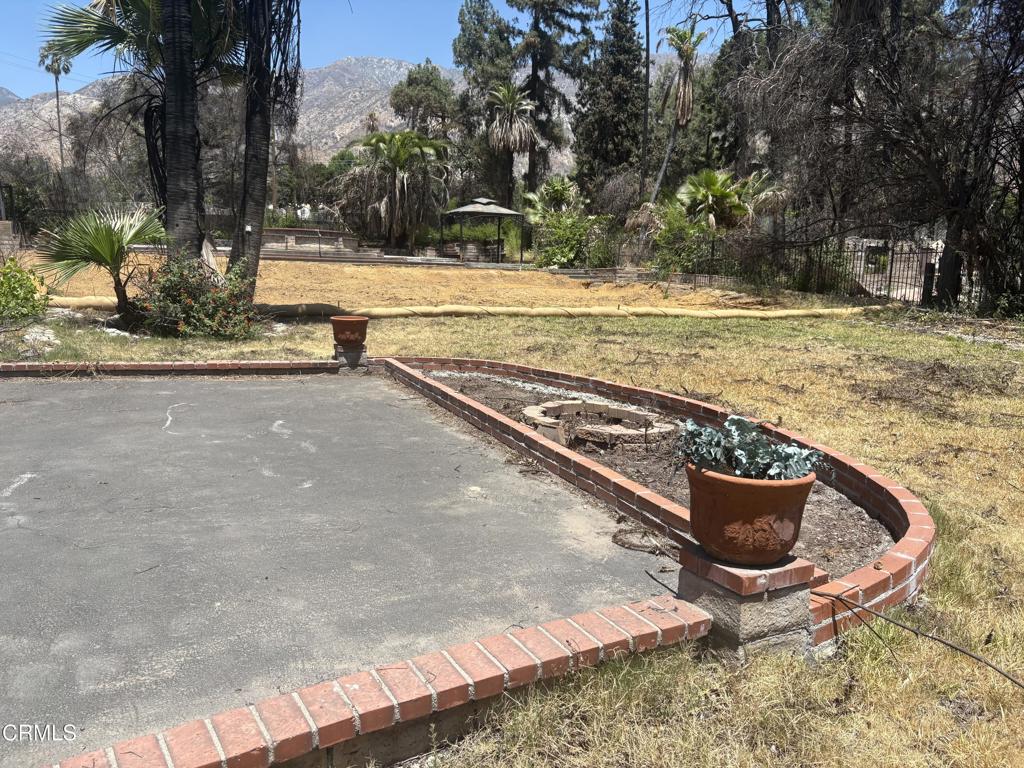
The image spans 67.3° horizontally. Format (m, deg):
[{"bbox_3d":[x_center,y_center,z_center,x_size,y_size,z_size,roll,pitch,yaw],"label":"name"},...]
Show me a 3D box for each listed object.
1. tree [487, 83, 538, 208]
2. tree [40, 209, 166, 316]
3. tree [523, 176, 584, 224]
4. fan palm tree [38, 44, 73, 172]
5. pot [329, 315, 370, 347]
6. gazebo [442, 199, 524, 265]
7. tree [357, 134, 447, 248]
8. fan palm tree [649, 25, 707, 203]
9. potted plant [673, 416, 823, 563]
[{"bbox_3d":[0.029,-12.805,44.516,3.009,8.848,3.009,0,9,0],"label":"tree"},{"bbox_3d":[-7.752,-2.293,14.525,2.456,1.996,2.210,0,9,0],"label":"tree"},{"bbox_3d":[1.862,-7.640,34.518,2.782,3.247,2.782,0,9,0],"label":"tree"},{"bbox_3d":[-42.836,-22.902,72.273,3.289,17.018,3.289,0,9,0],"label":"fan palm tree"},{"bbox_3d":[-1.826,-0.594,8.683,0.404,0.288,0.404,0,9,0],"label":"pot"},{"bbox_3d":[-1.287,-6.698,33.661,2.950,2.770,2.950,3,10,19],"label":"gazebo"},{"bbox_3d":[-5.151,-8.905,35.531,4.435,5.396,4.435,0,9,0],"label":"tree"},{"bbox_3d":[8.223,-12.591,38.466,2.999,10.144,2.549,0,9,0],"label":"fan palm tree"},{"bbox_3d":[0.782,0.340,2.532,0.485,0.444,0.460,0,9,0],"label":"potted plant"}]

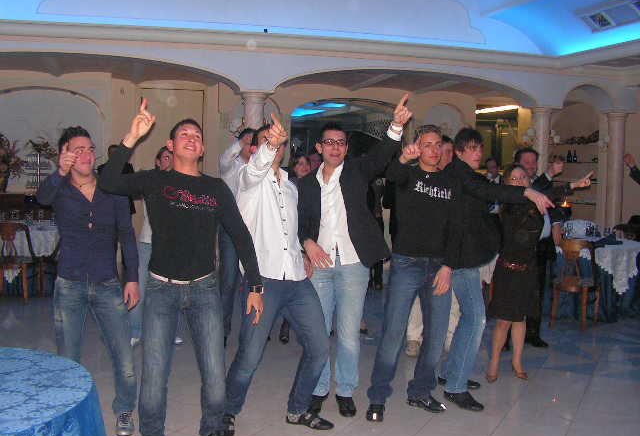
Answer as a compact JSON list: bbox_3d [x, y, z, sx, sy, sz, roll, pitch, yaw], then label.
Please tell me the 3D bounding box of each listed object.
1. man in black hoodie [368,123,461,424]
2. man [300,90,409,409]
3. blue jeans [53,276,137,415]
[{"bbox_3d":[0.574,0.322,4.040,0.570,1.760,0.480,0,3,-12],"label":"man in black hoodie"},{"bbox_3d":[0.223,0.237,4.299,0.700,1.970,0.520,0,4,6],"label":"man"},{"bbox_3d":[-1.315,0.745,3.880,0.470,0.820,0.360,-1,3,-19],"label":"blue jeans"}]

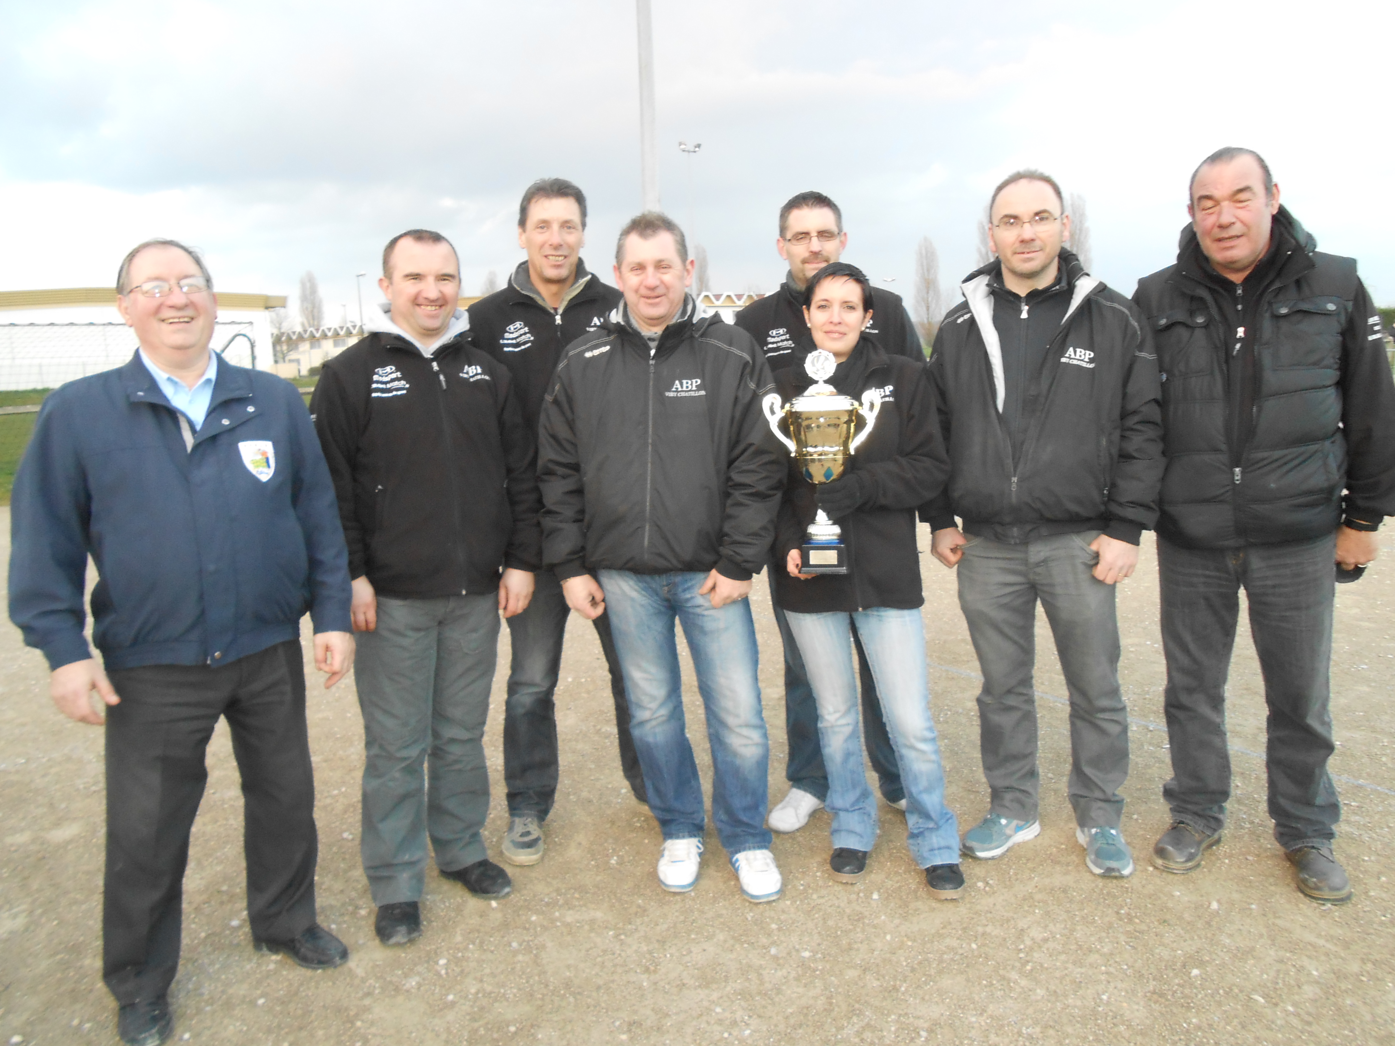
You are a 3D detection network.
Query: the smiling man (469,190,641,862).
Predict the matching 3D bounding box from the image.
[{"bbox_3d":[-0.376,0.005,2.948,0.580,1.861,0.380,-4,10,-10],"label":"smiling man"}]

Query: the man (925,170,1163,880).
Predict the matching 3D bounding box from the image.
[{"bbox_3d":[0.927,0.005,2.806,0.600,1.815,0.380,2,11,25],"label":"man"}]

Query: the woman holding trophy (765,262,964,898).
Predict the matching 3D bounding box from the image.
[{"bbox_3d":[0.438,0.148,2.712,0.520,1.601,0.420,-1,10,5],"label":"woman holding trophy"}]

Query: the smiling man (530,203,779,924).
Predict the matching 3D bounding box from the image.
[{"bbox_3d":[-0.090,0.094,2.732,0.620,1.738,0.380,-2,10,0],"label":"smiling man"}]

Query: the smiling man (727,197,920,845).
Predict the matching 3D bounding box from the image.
[{"bbox_3d":[0.404,-0.017,3.044,0.570,1.815,0.380,1,10,18],"label":"smiling man"}]

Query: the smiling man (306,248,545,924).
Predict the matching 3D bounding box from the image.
[{"bbox_3d":[-0.682,0.143,2.660,0.560,1.708,0.400,-6,11,-22],"label":"smiling man"}]

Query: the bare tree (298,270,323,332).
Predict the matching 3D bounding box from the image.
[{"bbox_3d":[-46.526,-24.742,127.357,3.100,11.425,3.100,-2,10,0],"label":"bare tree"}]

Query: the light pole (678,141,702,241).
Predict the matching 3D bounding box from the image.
[{"bbox_3d":[-0.234,-17.444,68.020,1.500,13.982,0.600,-2,10,0],"label":"light pole"}]

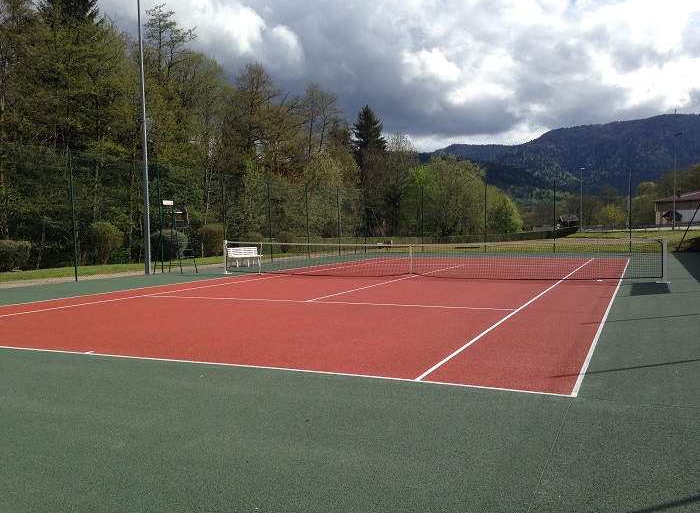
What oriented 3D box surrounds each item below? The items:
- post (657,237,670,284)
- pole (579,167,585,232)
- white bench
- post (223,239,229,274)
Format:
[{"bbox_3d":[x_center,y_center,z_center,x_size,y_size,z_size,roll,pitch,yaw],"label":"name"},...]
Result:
[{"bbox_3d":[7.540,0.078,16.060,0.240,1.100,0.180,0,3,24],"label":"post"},{"bbox_3d":[30.500,-7.380,87.800,0.750,8.450,0.300,-1,3,3],"label":"pole"},{"bbox_3d":[-3.930,0.012,25.100,0.470,0.730,1.470,2,4,42],"label":"white bench"},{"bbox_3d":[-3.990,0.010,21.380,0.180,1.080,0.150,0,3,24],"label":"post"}]

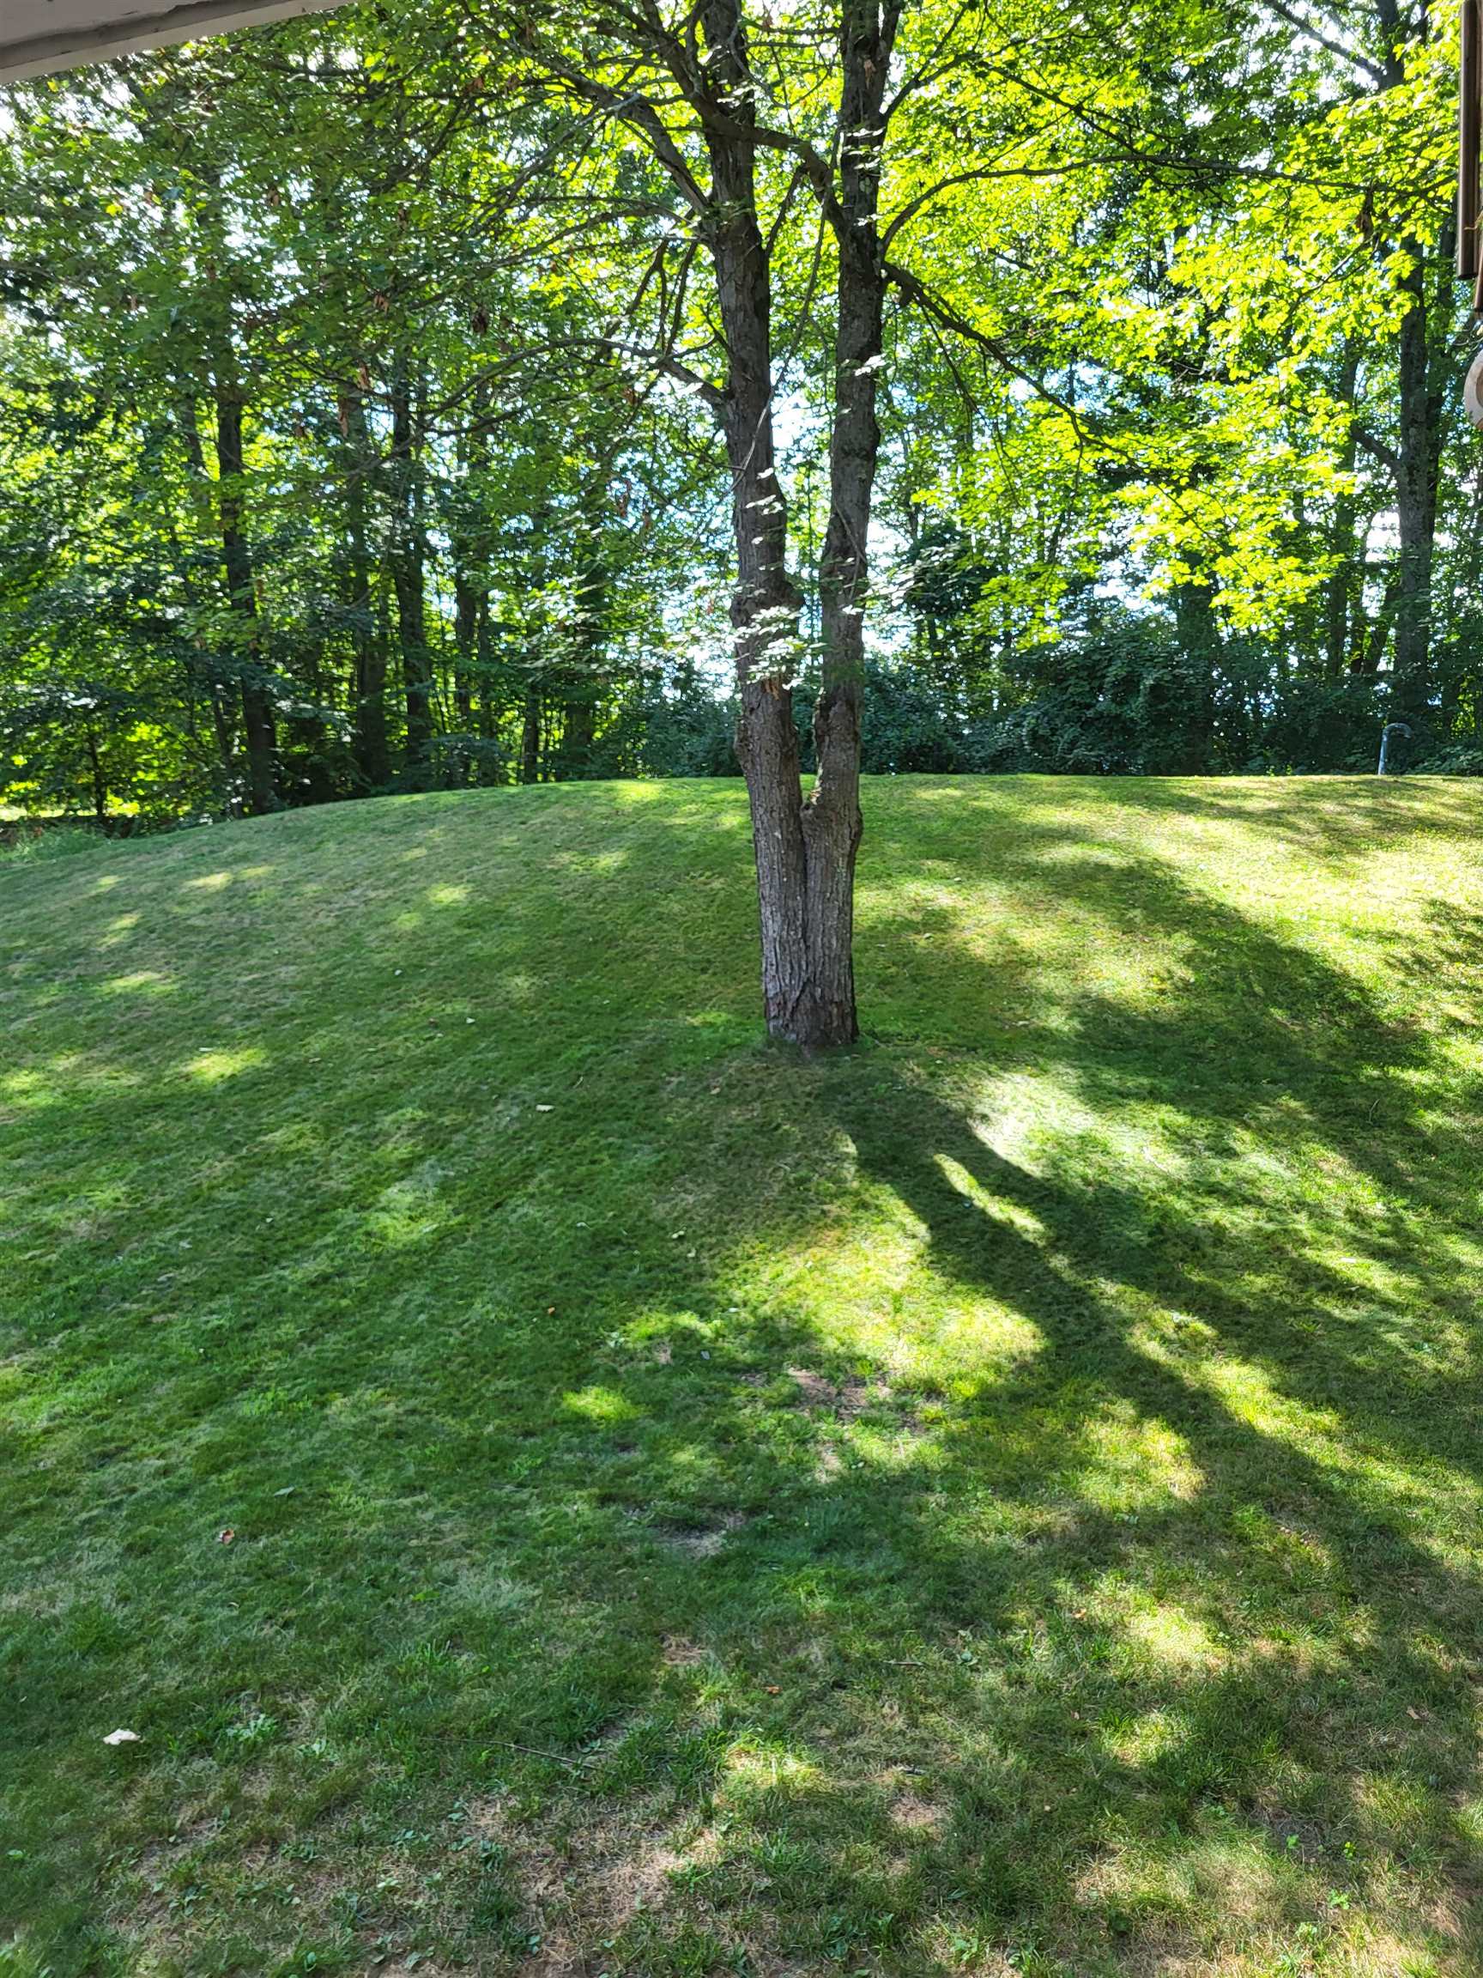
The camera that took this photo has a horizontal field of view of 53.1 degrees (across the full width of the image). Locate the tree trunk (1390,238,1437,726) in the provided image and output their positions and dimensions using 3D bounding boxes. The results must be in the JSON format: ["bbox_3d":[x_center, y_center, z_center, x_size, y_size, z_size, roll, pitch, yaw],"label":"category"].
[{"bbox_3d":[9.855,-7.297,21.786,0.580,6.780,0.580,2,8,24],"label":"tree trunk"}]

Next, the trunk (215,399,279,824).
[{"bbox_3d":[-6.145,-4.733,18.435,0.430,5.100,0.430,-4,8,-18],"label":"trunk"}]

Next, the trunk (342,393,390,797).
[{"bbox_3d":[-5.214,-5.480,20.659,0.390,5.340,0.390,-3,8,-13],"label":"trunk"}]

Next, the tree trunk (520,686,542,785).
[{"bbox_3d":[-3.256,-3.918,22.941,0.260,1.490,0.260,-2,8,-8],"label":"tree trunk"}]

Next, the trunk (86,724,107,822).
[{"bbox_3d":[-8.490,-2.803,19.553,0.180,1.260,0.180,-4,8,-23],"label":"trunk"}]

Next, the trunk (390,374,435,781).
[{"bbox_3d":[-4.600,-5.671,20.753,0.390,5.690,0.390,-3,8,-12],"label":"trunk"}]

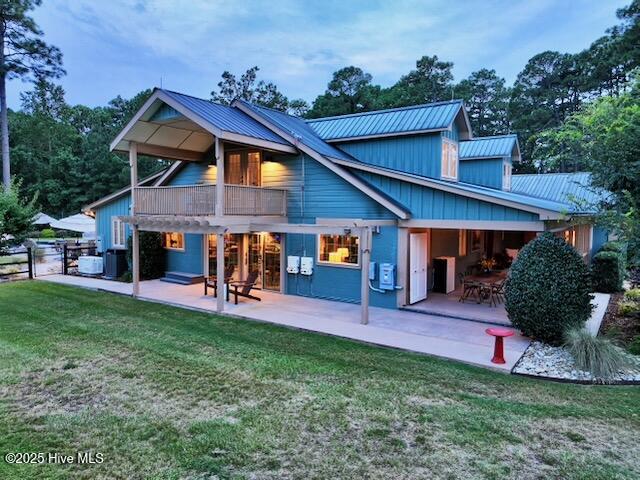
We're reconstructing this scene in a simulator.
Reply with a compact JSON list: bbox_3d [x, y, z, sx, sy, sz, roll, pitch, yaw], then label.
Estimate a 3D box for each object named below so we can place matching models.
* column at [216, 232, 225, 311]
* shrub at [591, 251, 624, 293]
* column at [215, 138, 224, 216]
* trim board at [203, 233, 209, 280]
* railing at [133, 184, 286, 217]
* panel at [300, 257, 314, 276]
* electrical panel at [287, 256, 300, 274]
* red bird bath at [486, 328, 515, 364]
[{"bbox_3d":[-2.733,0.869,12.223,0.140,2.270,0.140,3,4,35],"label":"column"},{"bbox_3d":[10.161,1.087,15.744,1.120,1.400,1.080,3,5,35],"label":"shrub"},{"bbox_3d":[-2.716,-1.676,12.059,0.150,2.100,0.150,3,4,35],"label":"column"},{"bbox_3d":[-4.486,0.666,17.450,0.170,2.000,0.040,3,4,34],"label":"trim board"},{"bbox_3d":[-3.492,-1.171,14.415,4.050,0.980,3.120,3,4,35],"label":"railing"},{"bbox_3d":[-0.401,0.838,14.206,0.400,0.600,0.200,3,4,35],"label":"panel"},{"bbox_3d":[-0.857,0.830,14.288,0.360,0.550,0.190,3,5,35],"label":"electrical panel"},{"bbox_3d":[3.292,1.930,8.140,0.500,0.620,0.500,3,5,35],"label":"red bird bath"}]

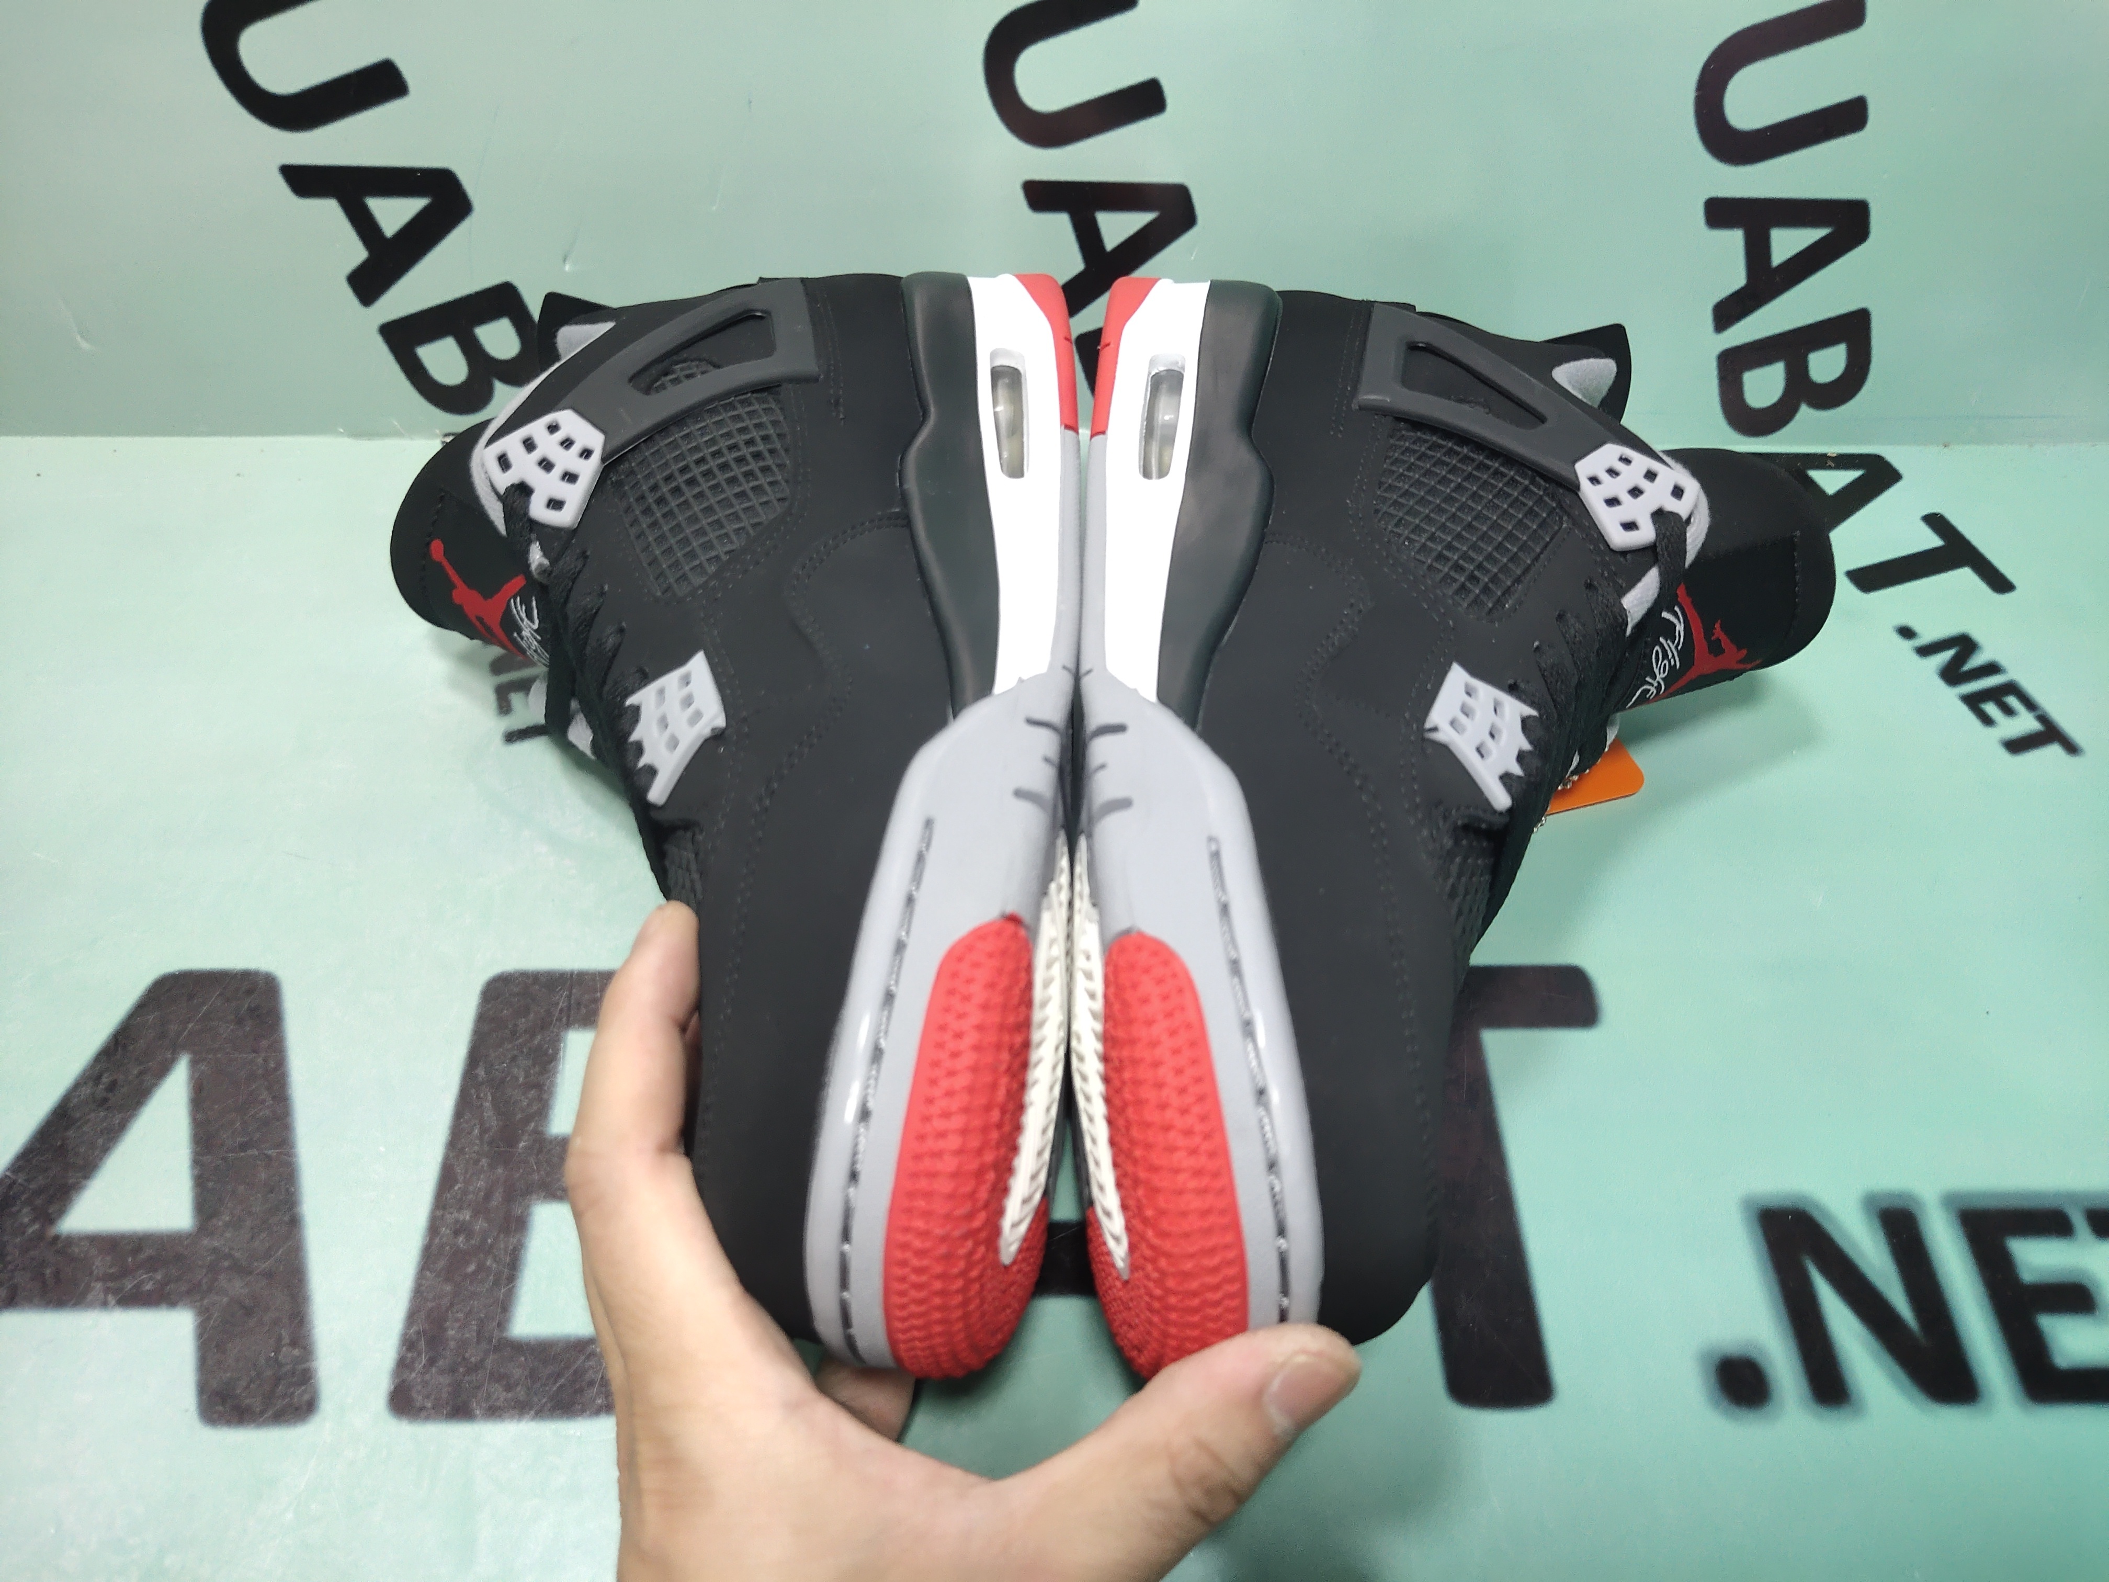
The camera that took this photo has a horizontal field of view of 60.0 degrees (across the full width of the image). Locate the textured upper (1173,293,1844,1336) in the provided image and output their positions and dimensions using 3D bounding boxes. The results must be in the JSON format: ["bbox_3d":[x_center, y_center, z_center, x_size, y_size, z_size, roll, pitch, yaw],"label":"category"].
[{"bbox_3d":[0.111,-0.011,0.428,0.153,0.100,0.281,-4,53,4],"label":"textured upper"}]

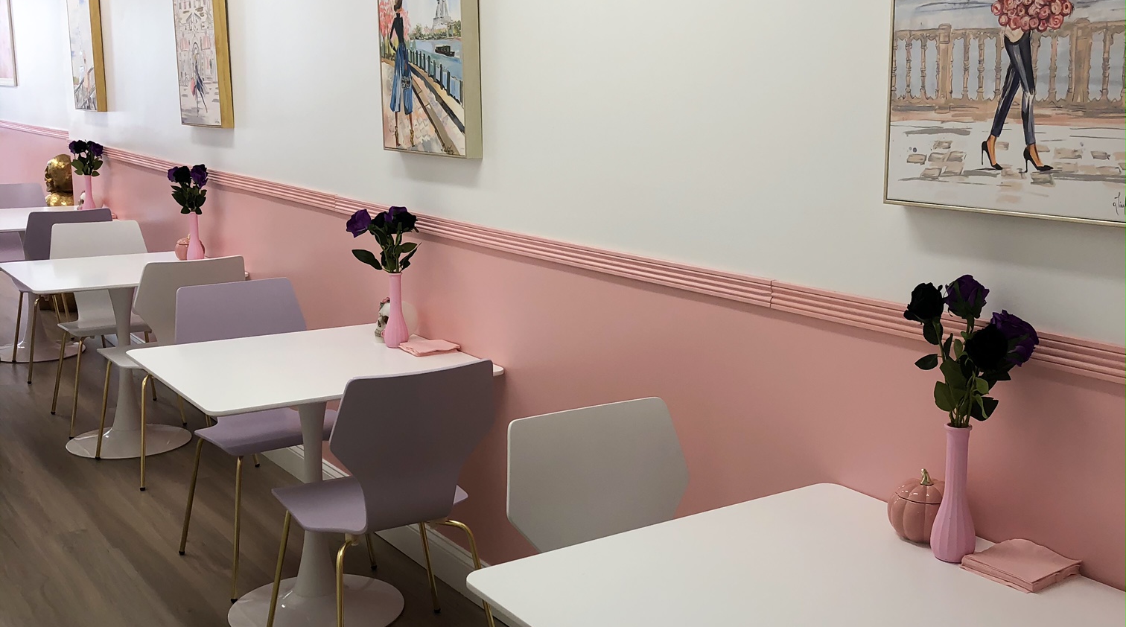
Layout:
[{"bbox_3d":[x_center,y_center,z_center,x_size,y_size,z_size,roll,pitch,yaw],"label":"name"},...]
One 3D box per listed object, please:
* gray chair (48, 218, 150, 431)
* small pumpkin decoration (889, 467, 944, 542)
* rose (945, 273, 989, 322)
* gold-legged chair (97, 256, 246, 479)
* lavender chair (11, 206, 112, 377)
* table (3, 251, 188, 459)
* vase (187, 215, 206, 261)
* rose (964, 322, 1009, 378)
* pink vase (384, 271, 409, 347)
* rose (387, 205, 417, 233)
[{"bbox_3d":[-2.024,0.047,5.454,0.485,0.860,0.510,-8,14,-33],"label":"gray chair"},{"bbox_3d":[0.619,0.328,2.076,0.122,0.122,0.122,-8,14,-33],"label":"small pumpkin decoration"},{"bbox_3d":[0.650,-0.025,1.954,0.071,0.073,0.071,-8,14,-33],"label":"rose"},{"bbox_3d":[-1.508,0.190,4.720,0.475,0.855,0.535,-9,14,-38],"label":"gold-legged chair"},{"bbox_3d":[-2.592,-0.119,6.319,0.475,0.855,0.535,-8,13,-33],"label":"lavender chair"},{"bbox_3d":[-1.804,0.186,5.031,0.809,0.752,0.809,-7,13,-31],"label":"table"},{"bbox_3d":[-1.535,-0.314,5.067,0.072,0.214,0.072,-8,14,-33],"label":"vase"},{"bbox_3d":[0.654,0.055,1.873,0.070,0.074,0.070,-8,13,-34],"label":"rose"},{"bbox_3d":[-0.487,-0.010,3.512,0.071,0.217,0.071,0,11,0],"label":"pink vase"},{"bbox_3d":[-0.466,-0.273,3.509,0.078,0.074,0.078,-8,14,-33],"label":"rose"}]

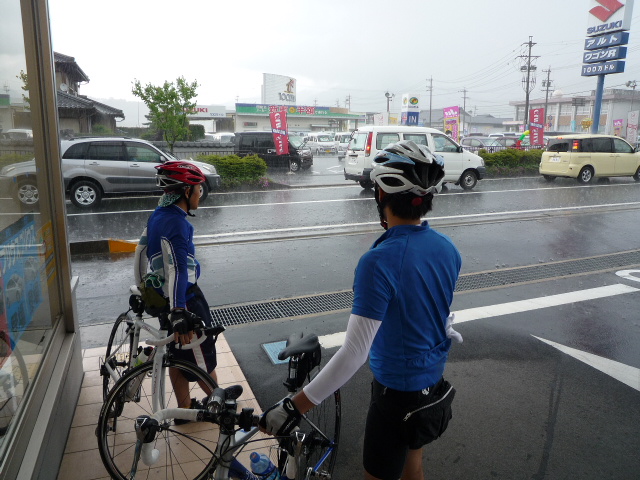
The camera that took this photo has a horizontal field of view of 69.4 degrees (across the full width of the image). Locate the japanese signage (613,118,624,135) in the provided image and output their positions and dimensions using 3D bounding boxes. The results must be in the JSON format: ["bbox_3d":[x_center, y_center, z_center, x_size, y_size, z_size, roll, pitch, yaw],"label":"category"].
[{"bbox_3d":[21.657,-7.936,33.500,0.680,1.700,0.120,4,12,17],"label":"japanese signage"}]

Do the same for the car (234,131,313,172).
[{"bbox_3d":[-2.210,-4.300,22.500,3.450,1.880,1.500,4,12,18],"label":"car"}]

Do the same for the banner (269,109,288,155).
[{"bbox_3d":[-1.827,-4.746,20.500,0.820,1.920,0.160,1,11,-1],"label":"banner"}]

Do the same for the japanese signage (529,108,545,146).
[{"bbox_3d":[11.357,-5.890,24.200,0.720,1.880,0.120,4,12,17],"label":"japanese signage"}]

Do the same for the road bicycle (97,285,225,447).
[{"bbox_3d":[-1.000,0.715,2.650,0.570,0.910,1.420,2,9,-35],"label":"road bicycle"}]

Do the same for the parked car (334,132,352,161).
[{"bbox_3d":[1.991,-6.278,31.200,1.520,1.800,3.500,-3,12,-12],"label":"parked car"}]

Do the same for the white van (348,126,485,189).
[{"bbox_3d":[2.918,-2.465,14.068,4.200,1.880,1.670,-5,12,-19],"label":"white van"}]

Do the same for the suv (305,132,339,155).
[{"bbox_3d":[0.060,-8.200,39.500,1.500,1.880,3.400,-5,13,-28],"label":"suv"}]

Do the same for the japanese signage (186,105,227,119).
[{"bbox_3d":[-12.910,-14.135,51.000,5.000,1.300,0.350,-7,13,-29],"label":"japanese signage"}]

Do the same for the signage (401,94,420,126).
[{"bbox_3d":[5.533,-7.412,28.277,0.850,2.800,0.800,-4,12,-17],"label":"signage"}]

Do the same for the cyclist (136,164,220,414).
[{"bbox_3d":[-0.907,0.347,2.935,0.450,1.670,0.500,-8,14,-32],"label":"cyclist"}]

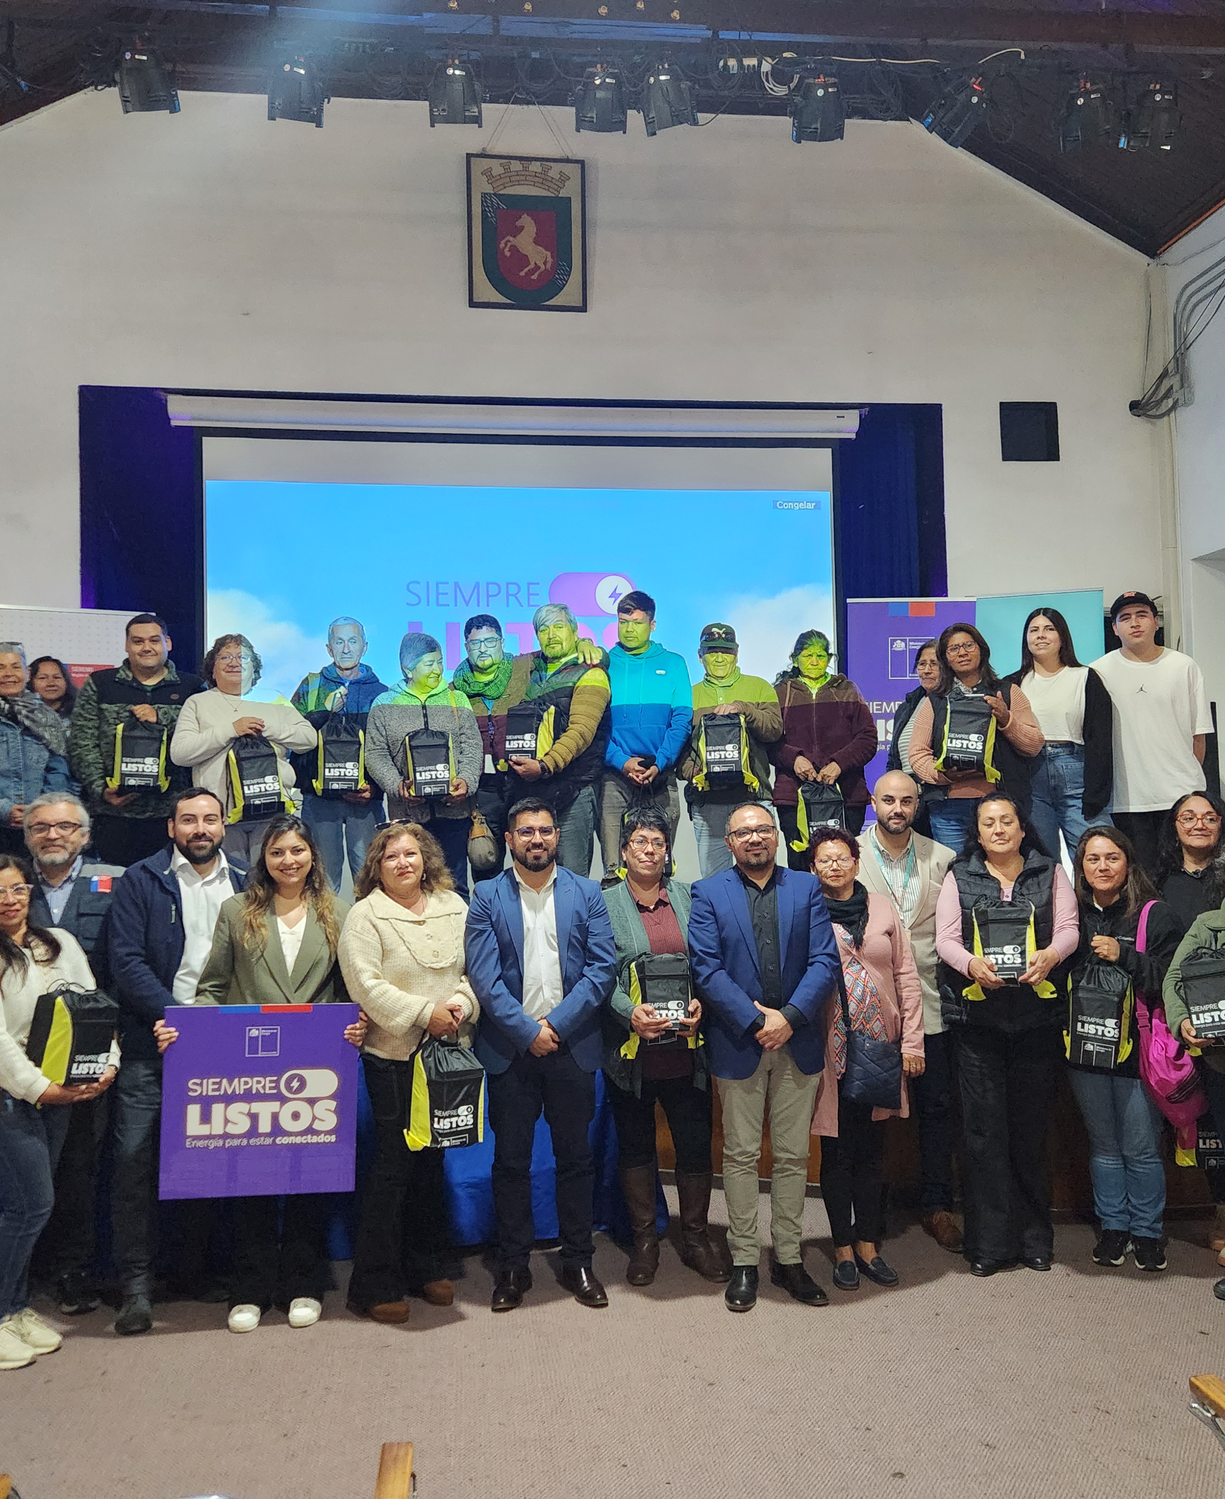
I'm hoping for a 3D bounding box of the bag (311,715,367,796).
[{"bbox_3d":[-1.218,0.031,5.900,0.230,0.350,0.150,-1,-2,-11],"label":"bag"}]

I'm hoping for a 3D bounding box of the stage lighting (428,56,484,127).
[{"bbox_3d":[-0.653,-2.751,5.558,0.230,0.280,0.240,-1,34,-8],"label":"stage lighting"}]

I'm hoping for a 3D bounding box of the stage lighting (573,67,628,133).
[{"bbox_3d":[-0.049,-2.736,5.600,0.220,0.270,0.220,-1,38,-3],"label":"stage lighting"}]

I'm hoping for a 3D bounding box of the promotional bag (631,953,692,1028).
[{"bbox_3d":[0.174,0.856,4.620,0.220,0.310,0.140,-1,-3,-9],"label":"promotional bag"}]

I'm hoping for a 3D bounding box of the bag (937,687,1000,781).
[{"bbox_3d":[1.466,-0.061,5.470,0.230,0.360,0.150,2,-7,26],"label":"bag"}]

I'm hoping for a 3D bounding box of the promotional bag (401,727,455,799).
[{"bbox_3d":[-0.819,0.066,5.900,0.230,0.340,0.150,-1,-6,-8],"label":"promotional bag"}]

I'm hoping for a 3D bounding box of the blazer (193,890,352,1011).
[{"bbox_3d":[-1.107,0.789,4.370,0.540,0.650,0.330,-1,-2,-14],"label":"blazer"}]

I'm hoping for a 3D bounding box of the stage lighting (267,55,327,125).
[{"bbox_3d":[-1.255,-2.612,5.270,0.240,0.300,0.250,5,25,-9],"label":"stage lighting"}]

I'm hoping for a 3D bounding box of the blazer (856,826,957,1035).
[{"bbox_3d":[1.085,0.672,4.950,0.500,0.750,0.300,-2,-2,8],"label":"blazer"}]

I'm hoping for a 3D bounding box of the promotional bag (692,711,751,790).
[{"bbox_3d":[0.486,0.011,5.950,0.230,0.350,0.150,-1,-7,8],"label":"promotional bag"}]

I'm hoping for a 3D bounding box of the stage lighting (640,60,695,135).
[{"bbox_3d":[0.237,-2.789,5.681,0.230,0.280,0.240,-2,35,11],"label":"stage lighting"}]

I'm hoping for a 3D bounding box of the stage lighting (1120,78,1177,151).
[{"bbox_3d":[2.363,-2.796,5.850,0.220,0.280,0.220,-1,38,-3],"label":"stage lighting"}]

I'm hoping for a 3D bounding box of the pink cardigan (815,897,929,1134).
[{"bbox_3d":[0.913,0.946,4.777,0.430,0.840,0.310,-1,-3,2],"label":"pink cardigan"}]

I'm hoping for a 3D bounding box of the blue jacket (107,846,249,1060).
[{"bbox_3d":[-1.445,0.690,4.460,0.500,0.700,0.310,-1,-2,-20],"label":"blue jacket"}]

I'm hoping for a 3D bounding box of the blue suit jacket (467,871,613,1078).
[{"bbox_3d":[-0.247,0.753,4.560,0.520,0.700,0.310,-1,-2,-4],"label":"blue suit jacket"}]

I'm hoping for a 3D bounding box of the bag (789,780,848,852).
[{"bbox_3d":[0.978,0.332,6.350,0.240,0.360,0.140,-1,-3,-9],"label":"bag"}]

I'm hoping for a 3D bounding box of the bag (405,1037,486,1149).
[{"bbox_3d":[-0.533,1.094,4.220,0.220,0.340,0.130,0,-2,-36],"label":"bag"}]

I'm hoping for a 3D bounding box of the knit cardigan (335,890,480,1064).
[{"bbox_3d":[-0.706,0.759,4.530,0.490,0.570,0.330,0,-2,-24],"label":"knit cardigan"}]

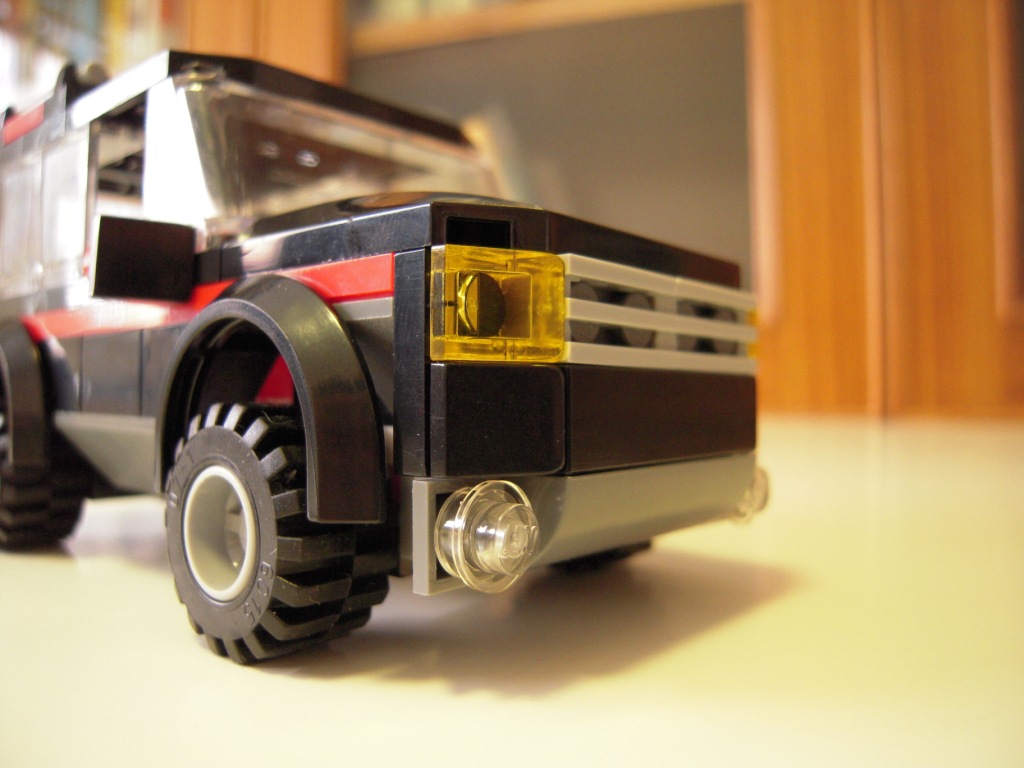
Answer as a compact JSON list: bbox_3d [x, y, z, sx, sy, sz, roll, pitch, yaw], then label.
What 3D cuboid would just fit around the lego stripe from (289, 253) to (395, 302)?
[{"bbox_3d":[-0.013,-0.008,0.067,0.014,0.003,0.004,-1,-2,41],"label":"lego stripe"}]

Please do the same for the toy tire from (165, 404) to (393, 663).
[{"bbox_3d":[-0.020,0.012,0.071,0.021,0.021,0.012,-1,-2,41],"label":"toy tire"}]

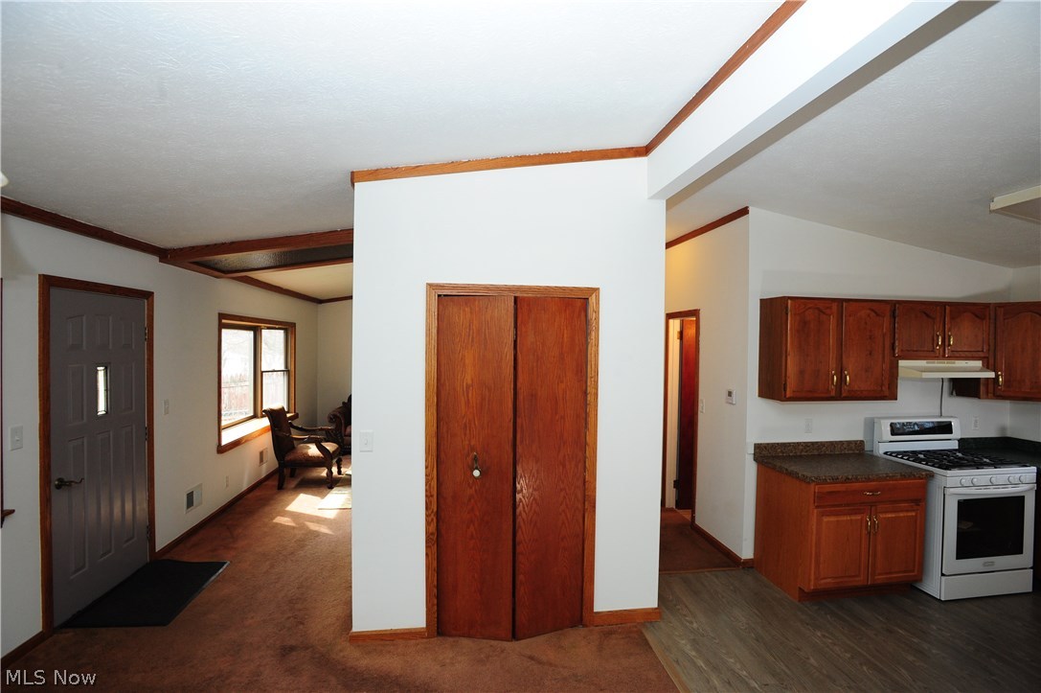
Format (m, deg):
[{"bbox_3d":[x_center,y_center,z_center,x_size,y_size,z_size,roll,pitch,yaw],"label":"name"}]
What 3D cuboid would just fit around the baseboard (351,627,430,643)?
[{"bbox_3d":[-0.771,1.700,2.895,0.447,0.066,0.017,0,1,-7],"label":"baseboard"}]

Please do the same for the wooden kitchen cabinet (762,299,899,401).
[{"bbox_3d":[2.353,0.022,3.774,0.920,0.760,0.335,0,1,-7],"label":"wooden kitchen cabinet"}]

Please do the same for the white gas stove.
[{"bbox_3d":[3.297,1.188,3.777,0.761,1.179,0.658,0,1,-8],"label":"white gas stove"}]

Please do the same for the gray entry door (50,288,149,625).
[{"bbox_3d":[-2.862,0.673,3.373,0.045,2.050,0.921,0,1,-8],"label":"gray entry door"}]

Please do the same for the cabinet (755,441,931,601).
[{"bbox_3d":[2.360,1.273,3.660,0.935,0.996,0.618,0,1,-8],"label":"cabinet"}]

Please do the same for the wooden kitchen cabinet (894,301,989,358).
[{"bbox_3d":[3.186,-0.121,3.872,0.755,0.440,0.335,0,1,-7],"label":"wooden kitchen cabinet"}]

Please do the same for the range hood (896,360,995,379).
[{"bbox_3d":[3.180,0.167,3.799,0.710,0.125,0.485,0,1,-7],"label":"range hood"}]

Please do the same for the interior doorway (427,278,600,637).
[{"bbox_3d":[-0.043,0.686,3.016,1.046,2.101,0.120,0,1,-8],"label":"interior doorway"}]

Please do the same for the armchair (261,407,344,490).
[{"bbox_3d":[-2.623,1.181,6.062,0.830,0.995,0.670,0,1,-7],"label":"armchair"}]

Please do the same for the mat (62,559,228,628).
[{"bbox_3d":[-2.544,1.698,3.449,0.616,0.012,0.905,0,1,-8],"label":"mat"}]

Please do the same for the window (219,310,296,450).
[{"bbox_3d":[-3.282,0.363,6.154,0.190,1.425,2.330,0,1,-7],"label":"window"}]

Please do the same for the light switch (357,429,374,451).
[{"bbox_3d":[-0.898,0.551,2.865,0.078,0.124,0.012,0,1,-7],"label":"light switch"}]

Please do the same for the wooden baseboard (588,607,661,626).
[{"bbox_3d":[0.689,1.699,3.100,0.440,0.085,0.015,0,1,-8],"label":"wooden baseboard"}]

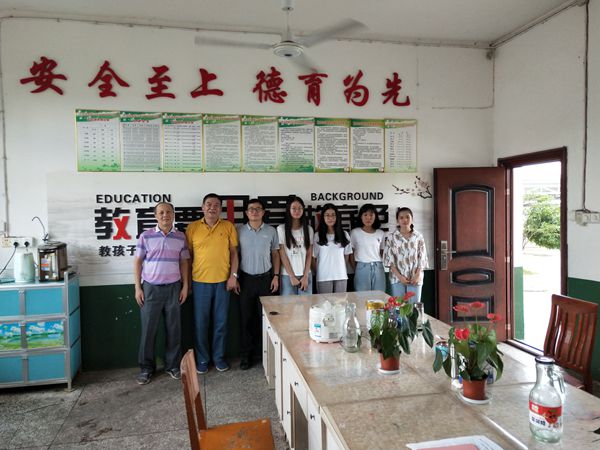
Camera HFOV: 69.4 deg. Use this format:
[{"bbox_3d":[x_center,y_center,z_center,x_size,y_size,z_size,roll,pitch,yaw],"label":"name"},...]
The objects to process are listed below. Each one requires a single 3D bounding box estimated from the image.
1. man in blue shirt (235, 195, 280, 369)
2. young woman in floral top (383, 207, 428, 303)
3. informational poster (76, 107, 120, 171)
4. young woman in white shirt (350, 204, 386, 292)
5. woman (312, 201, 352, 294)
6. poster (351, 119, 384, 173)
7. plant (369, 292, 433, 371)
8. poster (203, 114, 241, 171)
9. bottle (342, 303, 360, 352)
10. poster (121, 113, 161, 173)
[{"bbox_3d":[-0.410,0.584,4.413,0.458,1.686,0.300,-1,2,-8],"label":"man in blue shirt"},{"bbox_3d":[1.117,0.580,4.606,0.440,1.540,0.260,-1,2,2],"label":"young woman in floral top"},{"bbox_3d":[-1.954,-0.816,4.216,0.392,0.600,0.012,-1,2,-13],"label":"informational poster"},{"bbox_3d":[0.742,0.592,4.627,0.436,1.620,0.280,-1,2,-4],"label":"young woman in white shirt"},{"bbox_3d":[0.348,0.593,4.553,0.435,1.636,0.280,-1,2,-4],"label":"woman"},{"bbox_3d":[0.761,-0.882,4.813,0.400,0.599,0.020,-1,2,-12],"label":"poster"},{"bbox_3d":[0.469,0.501,2.017,0.293,0.372,0.269,0,2,12],"label":"plant"},{"bbox_3d":[-0.808,-0.843,4.471,0.391,0.600,0.012,-1,2,-13],"label":"poster"},{"bbox_3d":[0.282,0.552,2.344,0.095,0.251,0.095,-1,2,7],"label":"bottle"},{"bbox_3d":[-1.572,-0.825,4.301,0.391,0.600,0.012,-1,2,-13],"label":"poster"}]

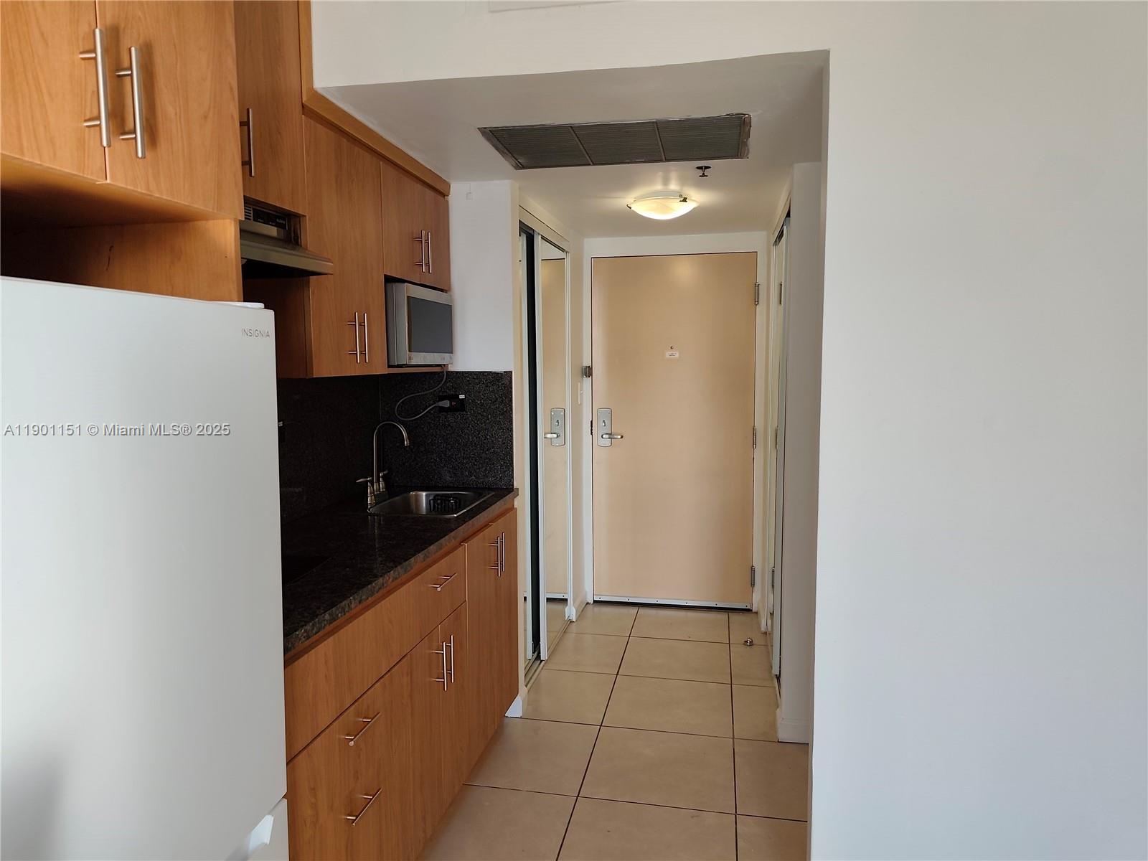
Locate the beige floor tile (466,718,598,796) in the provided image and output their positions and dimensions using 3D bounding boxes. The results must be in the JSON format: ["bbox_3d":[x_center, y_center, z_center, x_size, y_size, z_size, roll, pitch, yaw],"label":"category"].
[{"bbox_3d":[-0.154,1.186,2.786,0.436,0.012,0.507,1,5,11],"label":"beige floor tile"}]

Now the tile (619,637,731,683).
[{"bbox_3d":[0.499,1.109,3.691,0.507,0.012,0.507,1,5,11],"label":"tile"}]

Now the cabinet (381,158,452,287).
[{"bbox_3d":[-0.699,-0.694,2.706,0.337,0.358,0.600,1,5,11],"label":"cabinet"}]

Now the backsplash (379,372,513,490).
[{"bbox_3d":[-0.505,-0.001,3.016,0.557,0.465,0.020,1,5,11],"label":"backsplash"}]

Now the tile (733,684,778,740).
[{"bbox_3d":[0.741,1.148,3.115,0.184,0.010,0.505,1,5,11],"label":"tile"}]

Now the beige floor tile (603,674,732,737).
[{"bbox_3d":[0.404,1.150,3.195,0.507,0.012,0.507,1,5,11],"label":"beige floor tile"}]

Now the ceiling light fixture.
[{"bbox_3d":[0.392,-0.966,3.335,0.314,0.088,0.314,1,5,11],"label":"ceiling light fixture"}]

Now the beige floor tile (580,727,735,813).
[{"bbox_3d":[0.308,1.184,2.684,0.505,0.010,0.505,1,5,11],"label":"beige floor tile"}]

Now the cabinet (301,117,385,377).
[{"bbox_3d":[-0.796,-0.491,2.202,0.337,0.660,0.455,1,5,11],"label":"cabinet"}]

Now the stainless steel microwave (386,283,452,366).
[{"bbox_3d":[-0.664,-0.363,2.716,0.335,0.271,0.445,1,5,11],"label":"stainless steel microwave"}]

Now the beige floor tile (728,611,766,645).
[{"bbox_3d":[0.929,1.069,4.104,0.187,0.010,0.505,1,5,11],"label":"beige floor tile"}]

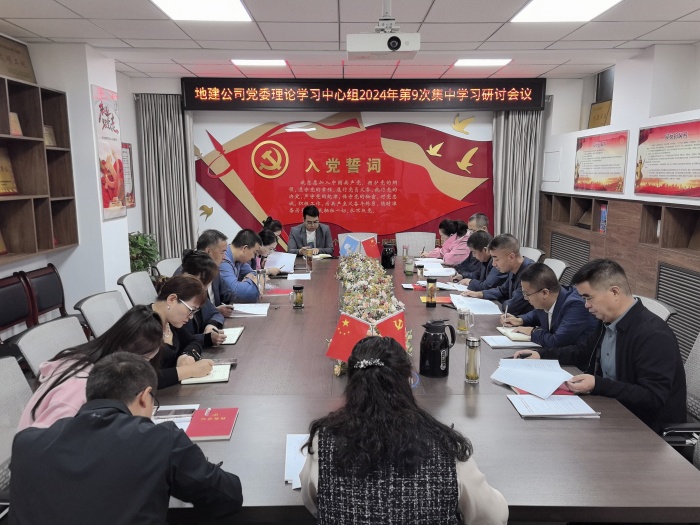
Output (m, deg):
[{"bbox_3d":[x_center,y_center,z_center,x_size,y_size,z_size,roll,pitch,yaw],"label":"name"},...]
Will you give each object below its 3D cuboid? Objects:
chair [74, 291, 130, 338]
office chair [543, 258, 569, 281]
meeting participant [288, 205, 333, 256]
[{"bbox_3d":[-1.202,0.683,3.221,0.620,0.990,0.580,0,9,-1],"label":"chair"},{"bbox_3d":[1.399,0.465,4.501,0.600,0.970,0.600,0,10,-1],"label":"office chair"},{"bbox_3d":[-0.422,0.009,6.159,0.520,1.309,0.750,0,9,-1],"label":"meeting participant"}]

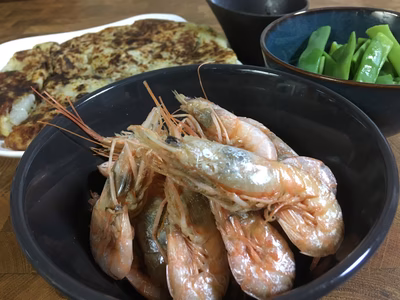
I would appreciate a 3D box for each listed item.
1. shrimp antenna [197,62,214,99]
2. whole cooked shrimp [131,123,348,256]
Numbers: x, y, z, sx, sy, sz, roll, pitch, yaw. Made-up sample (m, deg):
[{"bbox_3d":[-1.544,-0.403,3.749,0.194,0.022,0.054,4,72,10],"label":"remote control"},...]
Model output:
[{"bbox_3d":[0.003,-0.040,0.191,0.011,0.024,0.006,-2,40,2],"label":"shrimp antenna"},{"bbox_3d":[0.015,0.015,0.161,0.107,0.039,0.026,23,3,11],"label":"whole cooked shrimp"}]

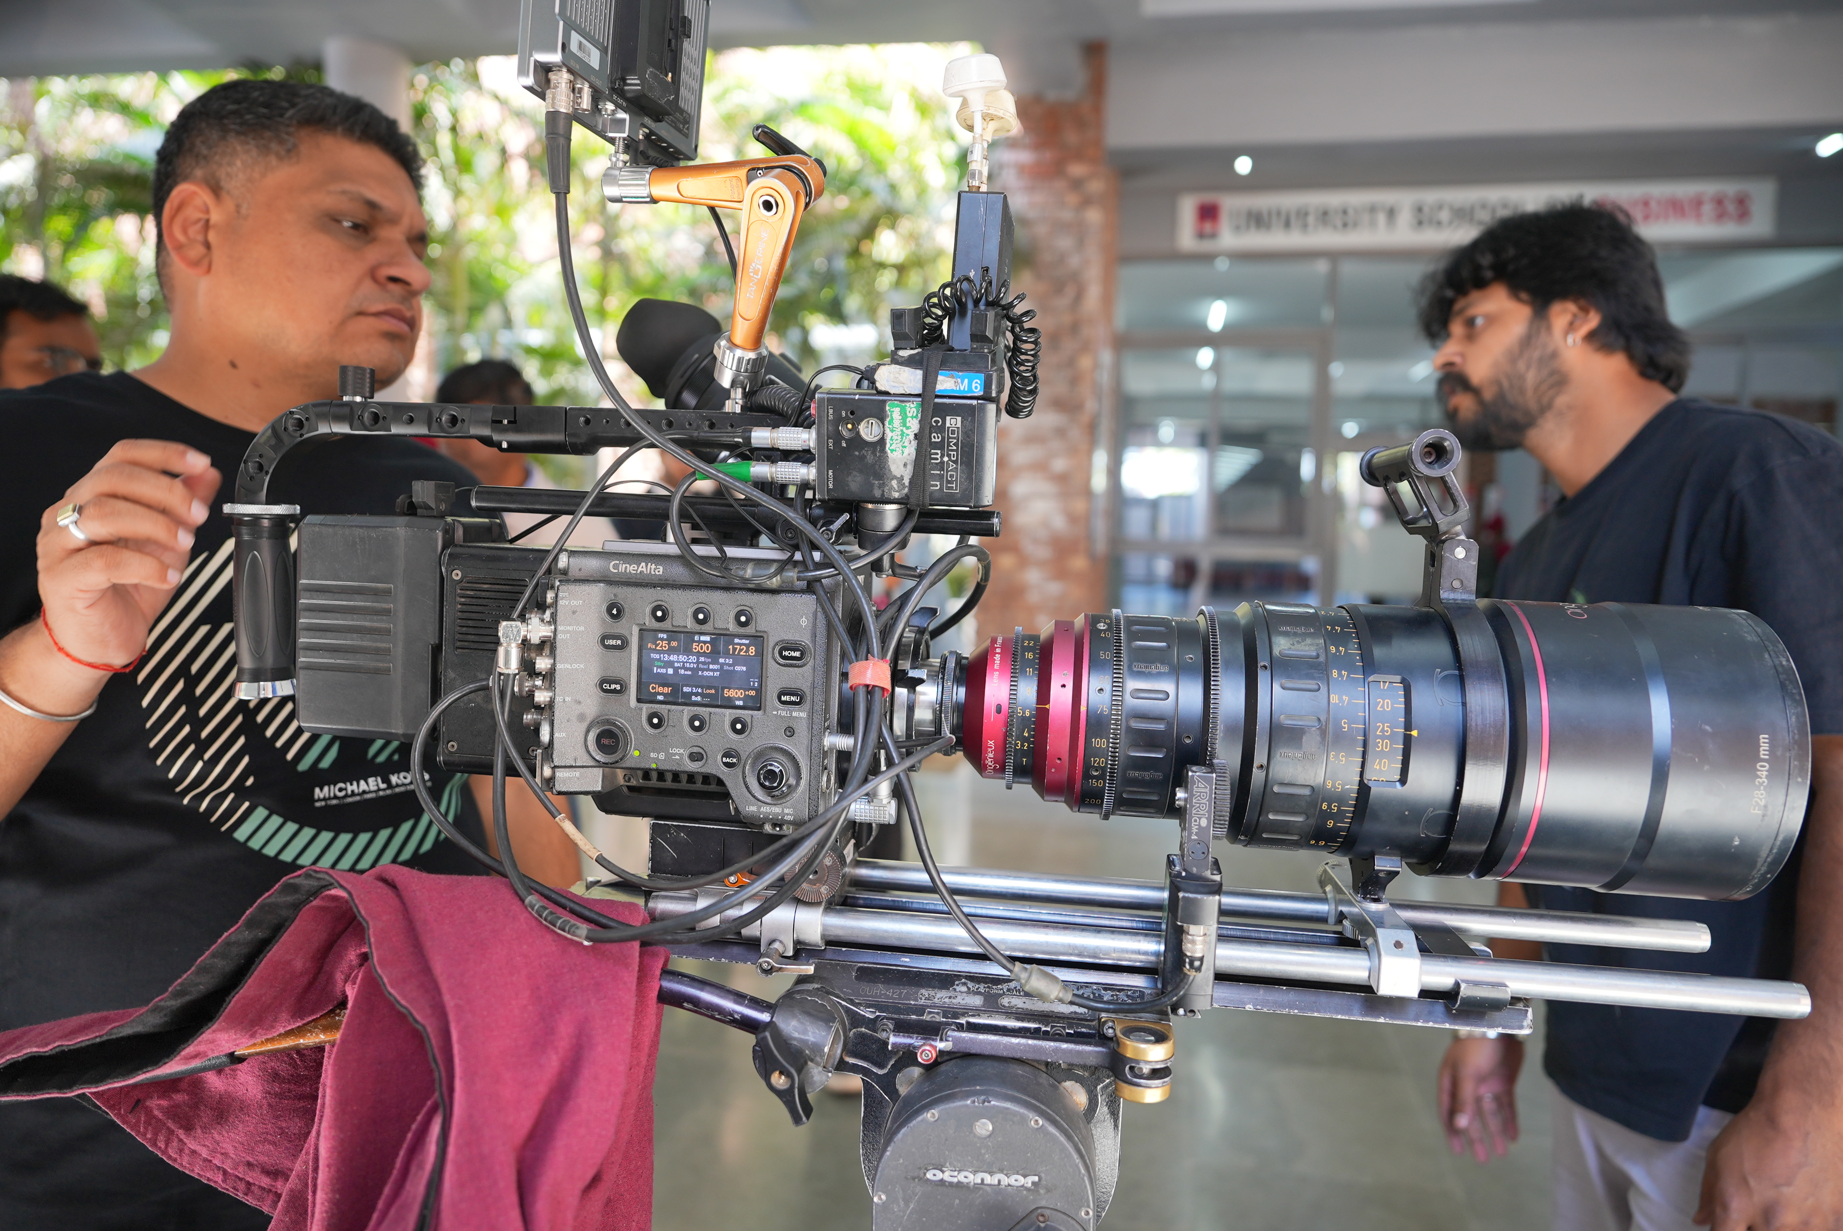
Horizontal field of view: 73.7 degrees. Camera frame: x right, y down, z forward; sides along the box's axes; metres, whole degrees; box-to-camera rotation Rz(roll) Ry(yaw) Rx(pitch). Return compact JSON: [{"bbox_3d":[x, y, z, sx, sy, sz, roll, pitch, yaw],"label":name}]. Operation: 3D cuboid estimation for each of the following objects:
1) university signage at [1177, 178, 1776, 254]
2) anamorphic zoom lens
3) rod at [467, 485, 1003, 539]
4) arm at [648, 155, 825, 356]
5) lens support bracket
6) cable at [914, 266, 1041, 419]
[{"bbox_3d":[2.883,-2.098,6.455,3.030,0.305,0.060,1,5,7],"label":"university signage"},{"bbox_3d":[0.232,0.066,0.711,0.437,0.162,0.162,3,4,6],"label":"anamorphic zoom lens"},{"bbox_3d":[-0.109,-0.060,0.714,0.312,0.015,0.015,3,4,6],"label":"rod"},{"bbox_3d":[-0.113,-0.205,0.716,0.117,0.114,0.063,2,31,10],"label":"arm"},{"bbox_3d":[0.282,0.024,0.703,0.057,0.247,0.162,3,4,6],"label":"lens support bracket"},{"bbox_3d":[0.031,-0.154,0.692,0.068,0.084,0.045,1,5,6],"label":"cable"}]

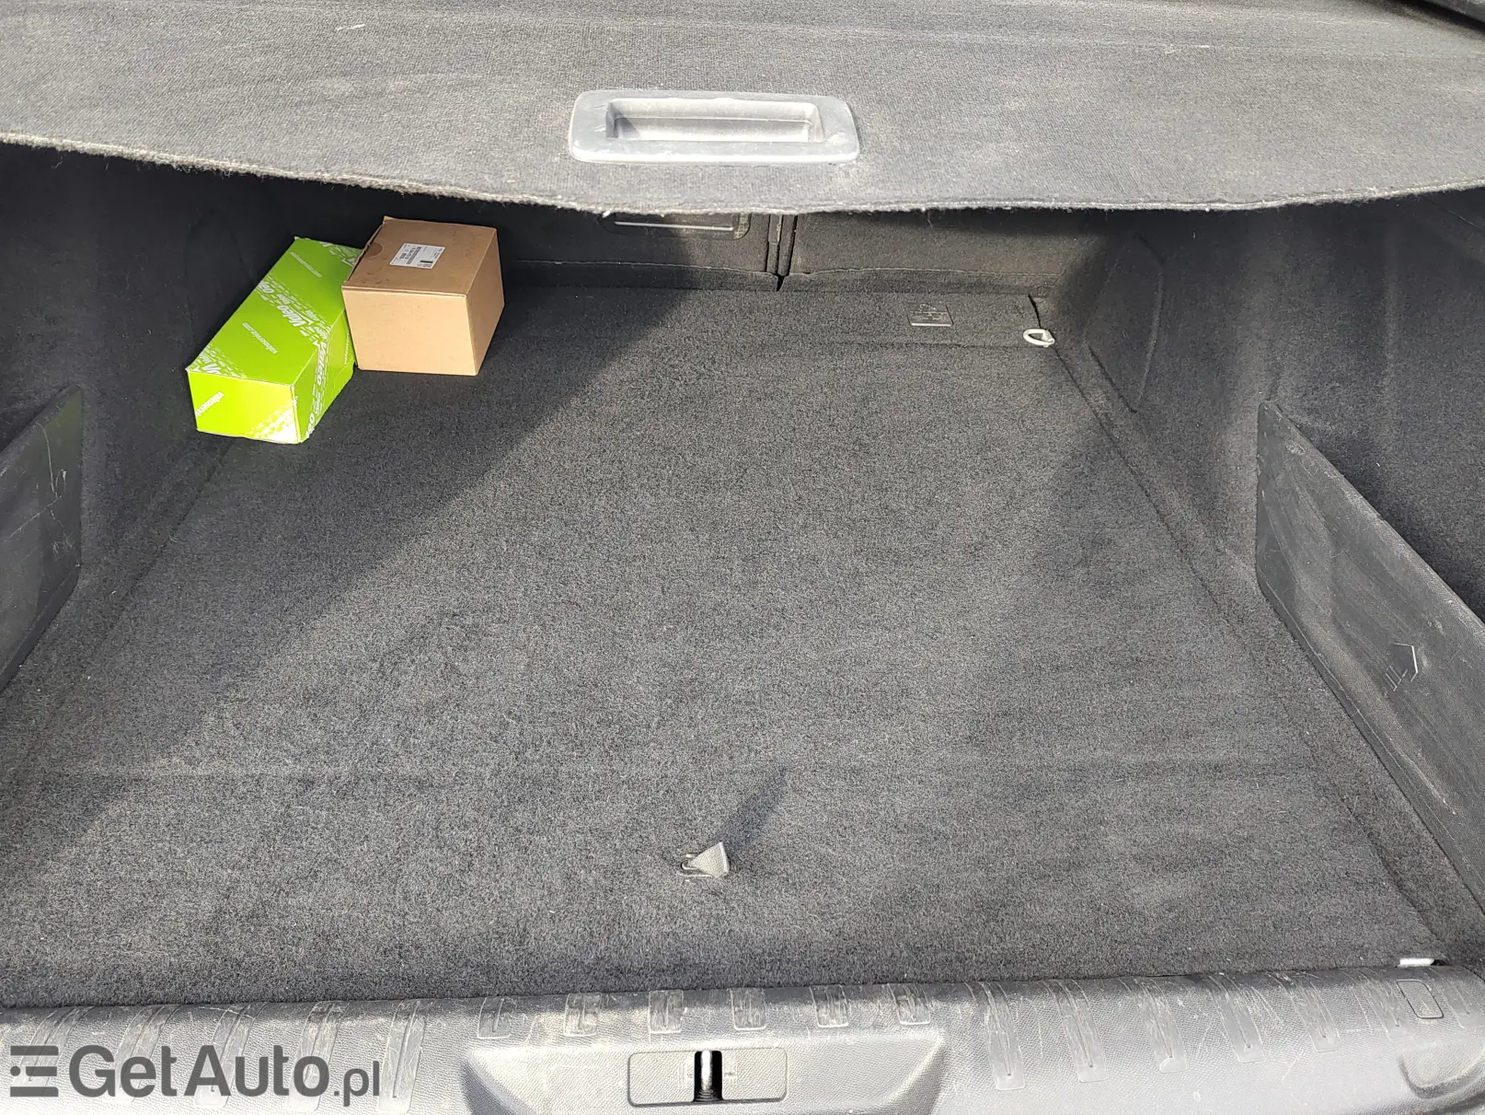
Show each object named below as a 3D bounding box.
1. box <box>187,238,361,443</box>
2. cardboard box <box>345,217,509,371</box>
[{"bbox_3d":[-0.573,-0.289,1.275,0.118,0.080,0.357,7,41,-5],"label":"box"},{"bbox_3d":[-0.424,-0.353,1.340,0.153,0.115,0.200,3,42,-3],"label":"cardboard box"}]

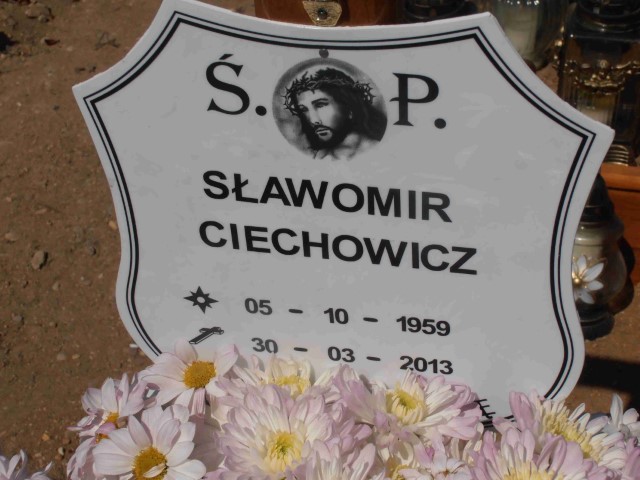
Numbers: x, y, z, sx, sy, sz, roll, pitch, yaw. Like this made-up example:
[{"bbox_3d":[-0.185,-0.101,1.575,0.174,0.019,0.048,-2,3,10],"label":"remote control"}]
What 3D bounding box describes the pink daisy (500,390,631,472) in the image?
[{"bbox_3d":[0.122,0.097,0.640,0.060,0.028,0.050,0,53,-25],"label":"pink daisy"}]

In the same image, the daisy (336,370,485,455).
[{"bbox_3d":[0.045,0.088,0.645,0.067,0.028,0.052,0,55,6],"label":"daisy"}]

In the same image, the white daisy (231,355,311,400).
[{"bbox_3d":[-0.022,0.074,0.665,0.050,0.025,0.042,0,59,0],"label":"white daisy"}]

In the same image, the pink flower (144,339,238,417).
[{"bbox_3d":[-0.067,0.072,0.660,0.049,0.020,0.044,0,65,-5],"label":"pink flower"}]

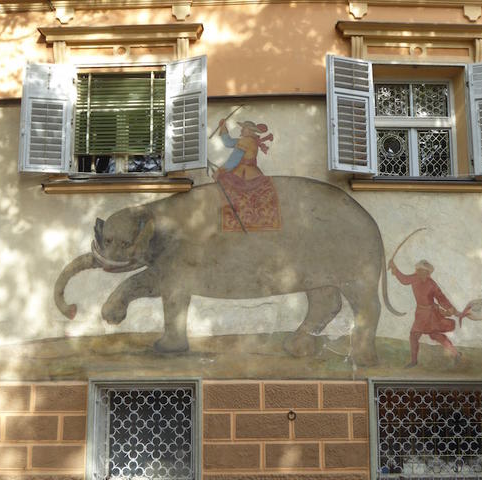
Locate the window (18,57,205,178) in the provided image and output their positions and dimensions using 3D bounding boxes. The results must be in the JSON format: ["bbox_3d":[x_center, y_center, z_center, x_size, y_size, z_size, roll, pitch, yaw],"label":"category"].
[{"bbox_3d":[-1.435,-1.409,9.728,2.123,1.357,0.395,0,-10,2],"label":"window"}]

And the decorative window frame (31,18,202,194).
[{"bbox_3d":[-1.391,-1.496,9.747,1.953,1.967,0.306,0,-10,2],"label":"decorative window frame"}]

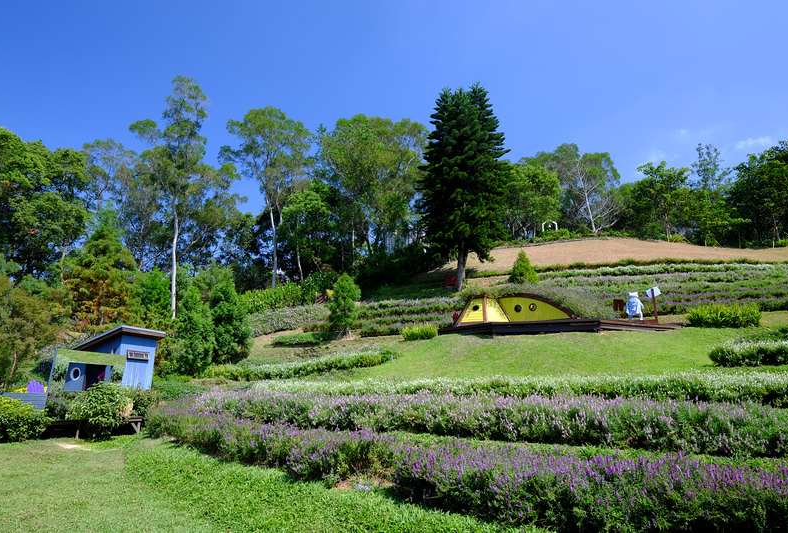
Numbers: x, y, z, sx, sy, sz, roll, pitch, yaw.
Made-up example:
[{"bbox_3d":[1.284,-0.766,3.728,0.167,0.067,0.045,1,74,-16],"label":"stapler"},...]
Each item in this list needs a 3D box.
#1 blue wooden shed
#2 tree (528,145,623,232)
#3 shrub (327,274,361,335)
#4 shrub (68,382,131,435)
[{"bbox_3d":[-8.883,3.207,16.212,1.910,2.400,2.140,-2,-13,10],"label":"blue wooden shed"},{"bbox_3d":[18.753,-8.163,53.204,9.230,9.770,8.300,-2,-6,20],"label":"tree"},{"bbox_3d":[-2.541,1.966,25.717,1.630,3.200,1.630,0,-13,0],"label":"shrub"},{"bbox_3d":[-6.296,3.062,10.954,1.150,1.130,1.040,3,-6,-29],"label":"shrub"}]

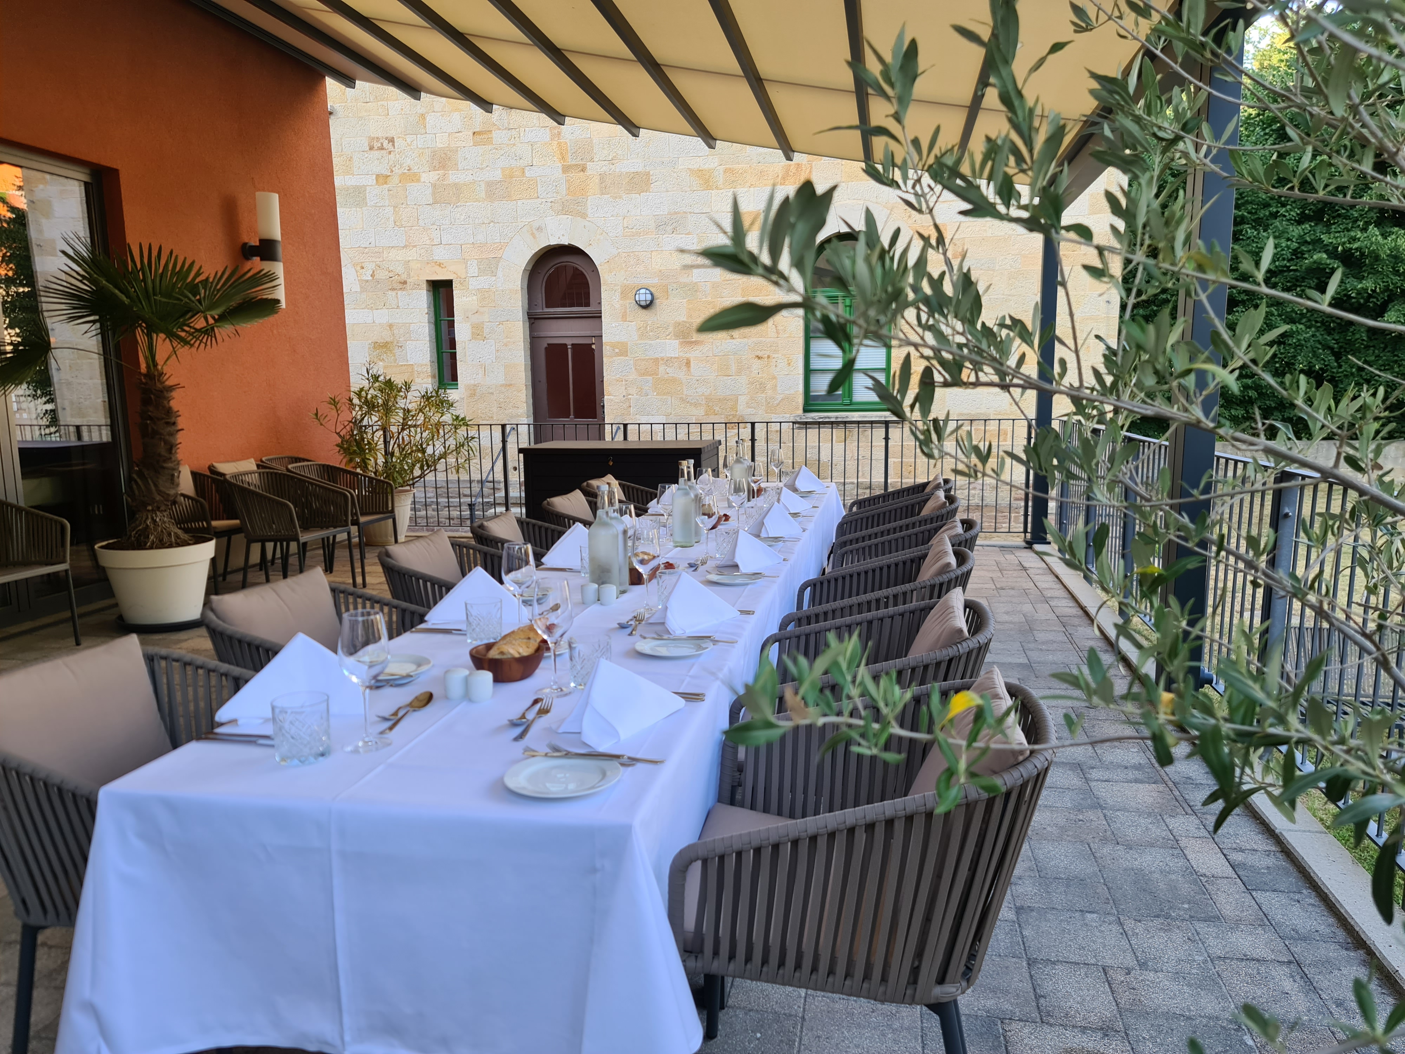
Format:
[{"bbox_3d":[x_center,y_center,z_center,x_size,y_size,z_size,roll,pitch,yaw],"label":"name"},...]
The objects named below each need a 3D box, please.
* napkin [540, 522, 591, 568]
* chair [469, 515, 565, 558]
[{"bbox_3d":[-0.395,0.055,3.248,0.260,0.135,0.130,1,8,11],"label":"napkin"},{"bbox_3d":[-0.609,0.360,4.080,0.625,0.800,0.600,0,8,7],"label":"chair"}]

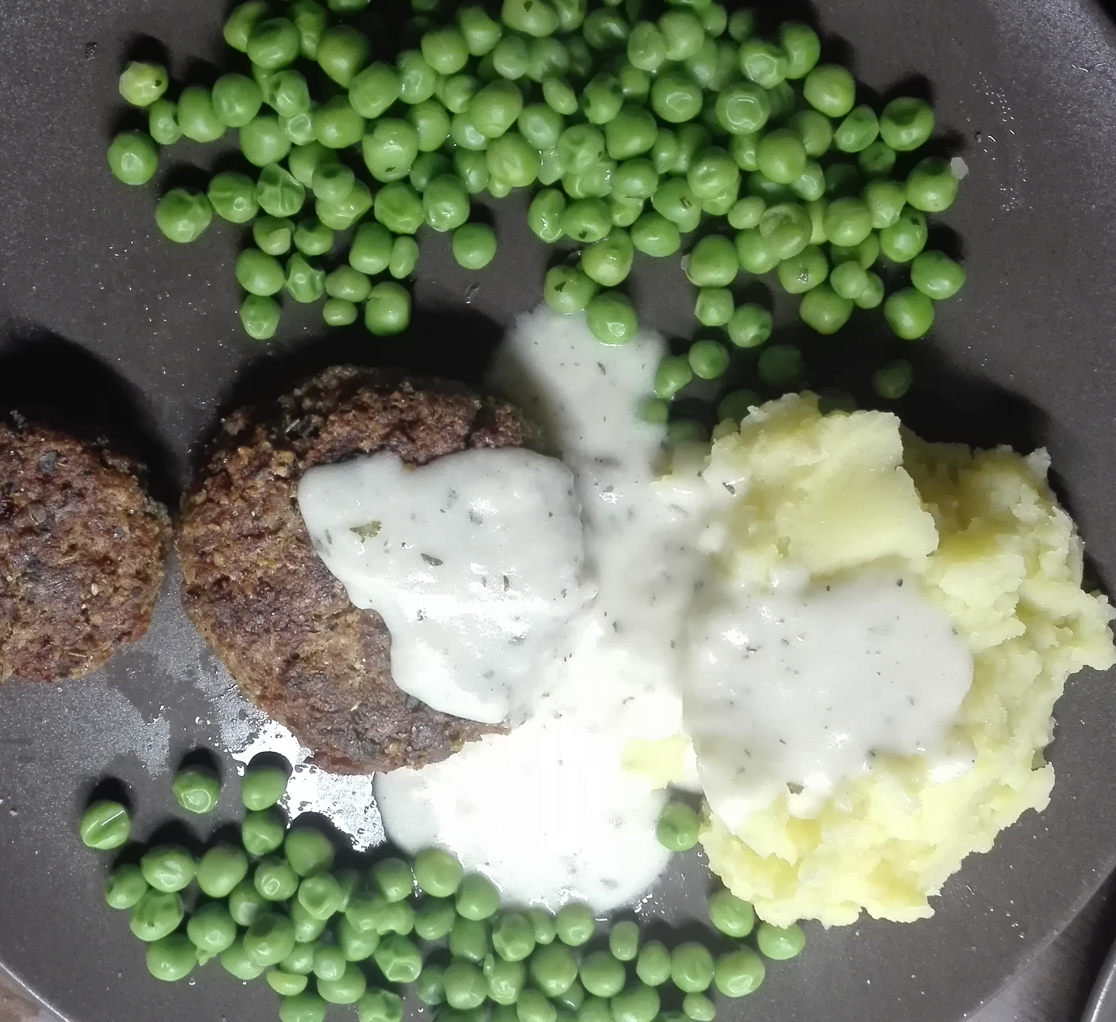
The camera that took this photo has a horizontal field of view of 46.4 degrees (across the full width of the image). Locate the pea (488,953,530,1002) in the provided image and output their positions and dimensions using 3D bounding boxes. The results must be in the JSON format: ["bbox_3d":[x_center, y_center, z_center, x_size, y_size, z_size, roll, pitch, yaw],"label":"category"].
[{"bbox_3d":[-0.010,0.092,0.257,0.008,0.009,0.010,0,102,-2],"label":"pea"}]

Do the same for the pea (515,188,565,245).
[{"bbox_3d":[-0.002,-0.058,0.256,0.008,0.009,0.011,0,82,0],"label":"pea"}]

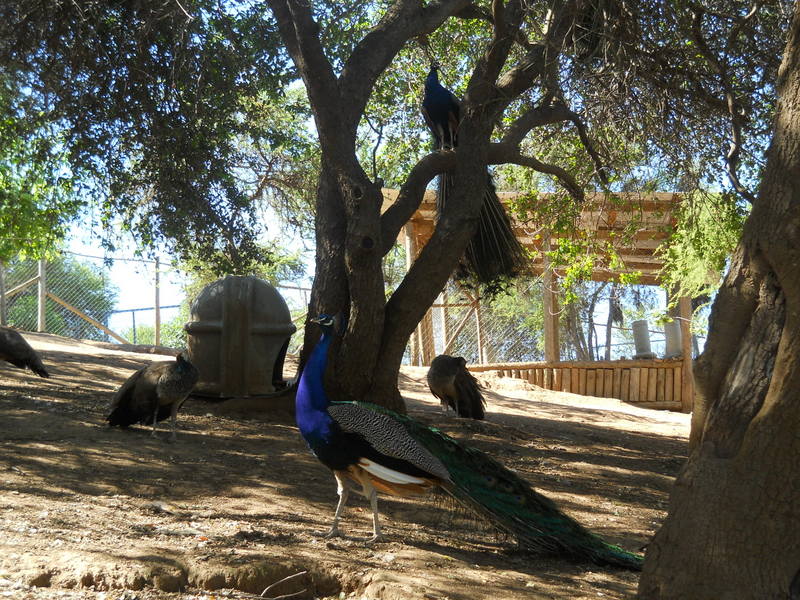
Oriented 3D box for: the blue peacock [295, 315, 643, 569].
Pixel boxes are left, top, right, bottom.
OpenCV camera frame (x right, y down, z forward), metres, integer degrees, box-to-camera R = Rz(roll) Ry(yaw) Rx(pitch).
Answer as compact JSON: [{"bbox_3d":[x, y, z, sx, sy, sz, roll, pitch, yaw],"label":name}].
[{"bbox_3d":[0.340,0.550,5.400,1.500,1.000,0.350,0,1,-5],"label":"blue peacock"}]

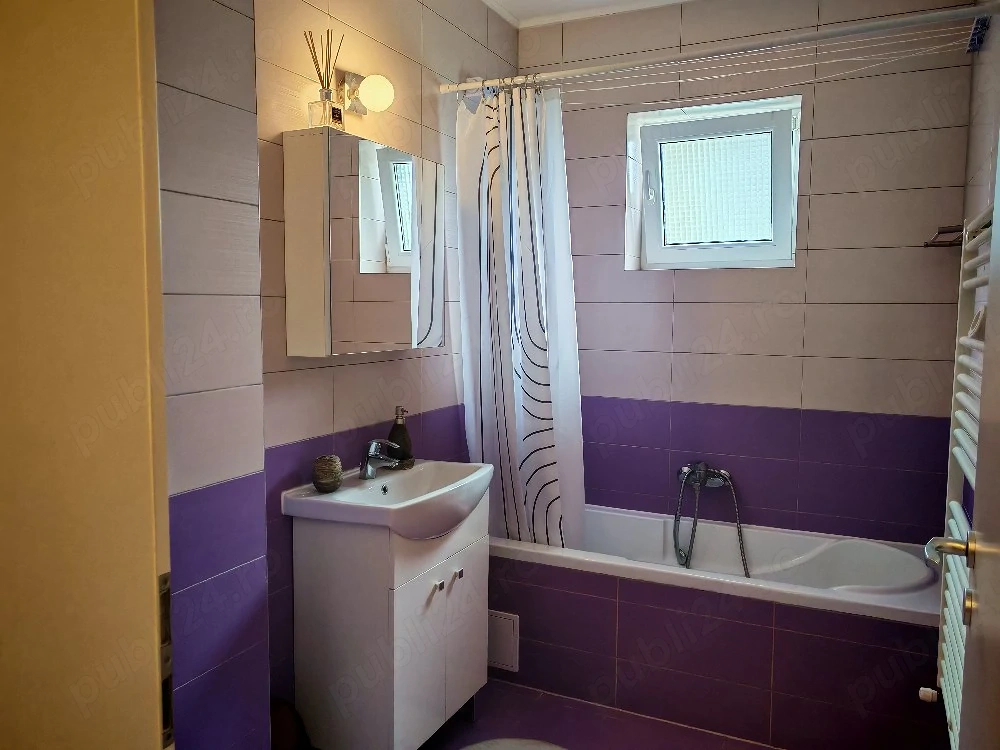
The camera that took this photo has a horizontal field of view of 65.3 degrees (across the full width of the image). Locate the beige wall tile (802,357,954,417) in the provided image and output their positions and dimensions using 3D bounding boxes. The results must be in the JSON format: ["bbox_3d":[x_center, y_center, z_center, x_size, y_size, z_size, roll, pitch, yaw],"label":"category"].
[{"bbox_3d":[1.380,0.041,2.869,0.497,0.200,0.012,3,5,26],"label":"beige wall tile"}]

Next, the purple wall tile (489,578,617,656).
[{"bbox_3d":[0.175,0.845,2.739,0.498,0.201,0.012,3,6,26],"label":"purple wall tile"}]

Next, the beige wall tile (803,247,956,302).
[{"bbox_3d":[1.375,-0.359,2.820,0.494,0.201,0.012,3,6,26],"label":"beige wall tile"}]

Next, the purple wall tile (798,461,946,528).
[{"bbox_3d":[1.377,0.443,2.902,0.496,0.202,0.010,3,6,26],"label":"purple wall tile"}]

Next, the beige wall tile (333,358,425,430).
[{"bbox_3d":[-0.389,0.057,2.544,0.010,0.201,0.500,3,5,26],"label":"beige wall tile"}]

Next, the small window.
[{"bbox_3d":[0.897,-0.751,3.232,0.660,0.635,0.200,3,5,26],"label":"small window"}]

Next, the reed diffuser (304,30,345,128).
[{"bbox_3d":[-0.460,-0.775,2.054,0.088,0.260,0.090,3,6,26],"label":"reed diffuser"}]

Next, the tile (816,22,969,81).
[{"bbox_3d":[1.388,-1.163,2.761,0.496,0.202,0.010,3,6,26],"label":"tile"}]

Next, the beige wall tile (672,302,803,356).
[{"bbox_3d":[0.929,-0.181,3.055,0.498,0.201,0.012,3,6,26],"label":"beige wall tile"}]

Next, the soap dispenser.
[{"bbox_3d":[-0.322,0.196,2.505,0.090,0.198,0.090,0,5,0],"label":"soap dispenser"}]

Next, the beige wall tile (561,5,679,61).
[{"bbox_3d":[0.491,-1.393,3.180,0.501,0.171,0.010,3,6,26],"label":"beige wall tile"}]

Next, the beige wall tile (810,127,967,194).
[{"bbox_3d":[1.385,-0.763,2.801,0.497,0.200,0.012,3,5,26],"label":"beige wall tile"}]

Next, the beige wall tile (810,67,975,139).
[{"bbox_3d":[1.379,-0.959,2.767,0.494,0.201,0.012,3,6,26],"label":"beige wall tile"}]

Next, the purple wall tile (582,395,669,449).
[{"bbox_3d":[0.480,0.197,3.309,0.498,0.201,0.012,3,6,26],"label":"purple wall tile"}]

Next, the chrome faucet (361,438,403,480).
[{"bbox_3d":[-0.367,0.258,2.380,0.146,0.118,0.049,3,6,26],"label":"chrome faucet"}]

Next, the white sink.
[{"bbox_3d":[-0.282,0.386,2.345,0.390,0.155,0.630,3,6,26],"label":"white sink"}]

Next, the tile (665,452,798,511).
[{"bbox_3d":[0.926,0.420,3.111,0.500,0.201,0.010,3,6,26],"label":"tile"}]

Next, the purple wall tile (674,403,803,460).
[{"bbox_3d":[0.927,0.218,3.090,0.498,0.201,0.012,3,6,26],"label":"purple wall tile"}]

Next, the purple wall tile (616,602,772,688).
[{"bbox_3d":[0.623,0.869,2.522,0.500,0.201,0.010,3,6,26],"label":"purple wall tile"}]

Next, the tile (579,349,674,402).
[{"bbox_3d":[0.482,-0.002,3.303,0.500,0.200,0.012,3,5,26],"label":"tile"}]

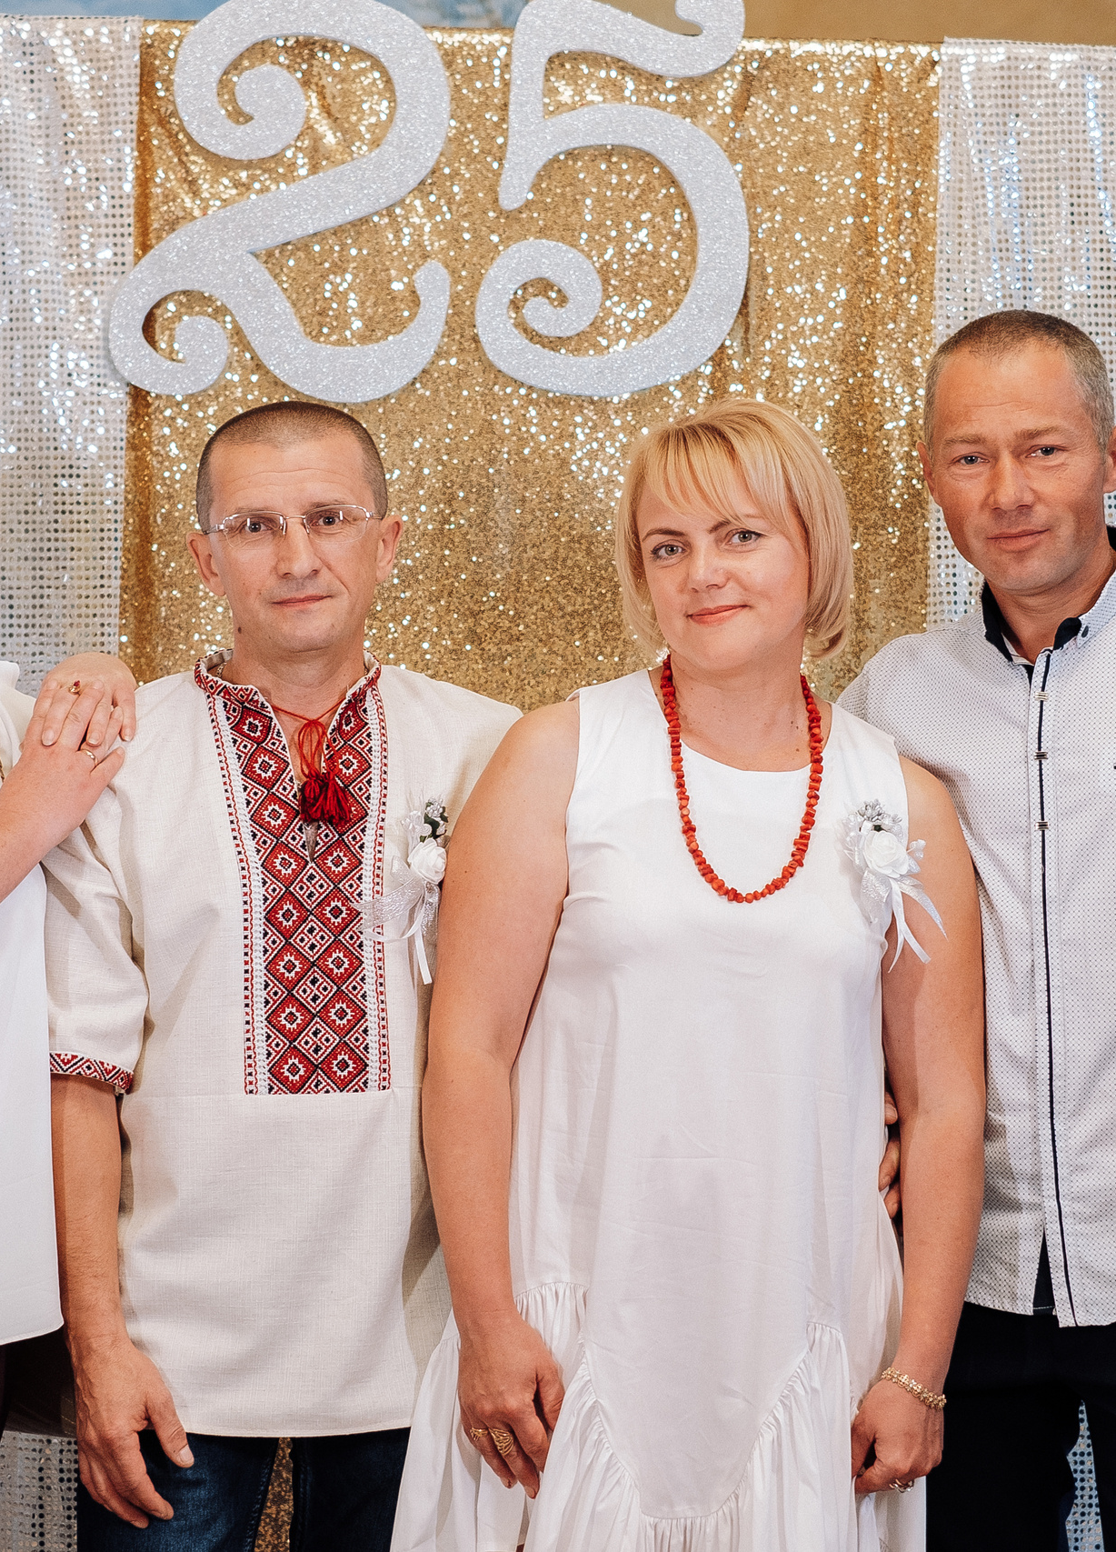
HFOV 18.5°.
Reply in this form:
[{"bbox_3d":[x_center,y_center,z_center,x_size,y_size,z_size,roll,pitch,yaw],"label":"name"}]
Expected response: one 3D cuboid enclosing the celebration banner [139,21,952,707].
[{"bbox_3d":[-0.040,0.240,3.510,0.850,2.000,0.070,1,3,0],"label":"celebration banner"}]

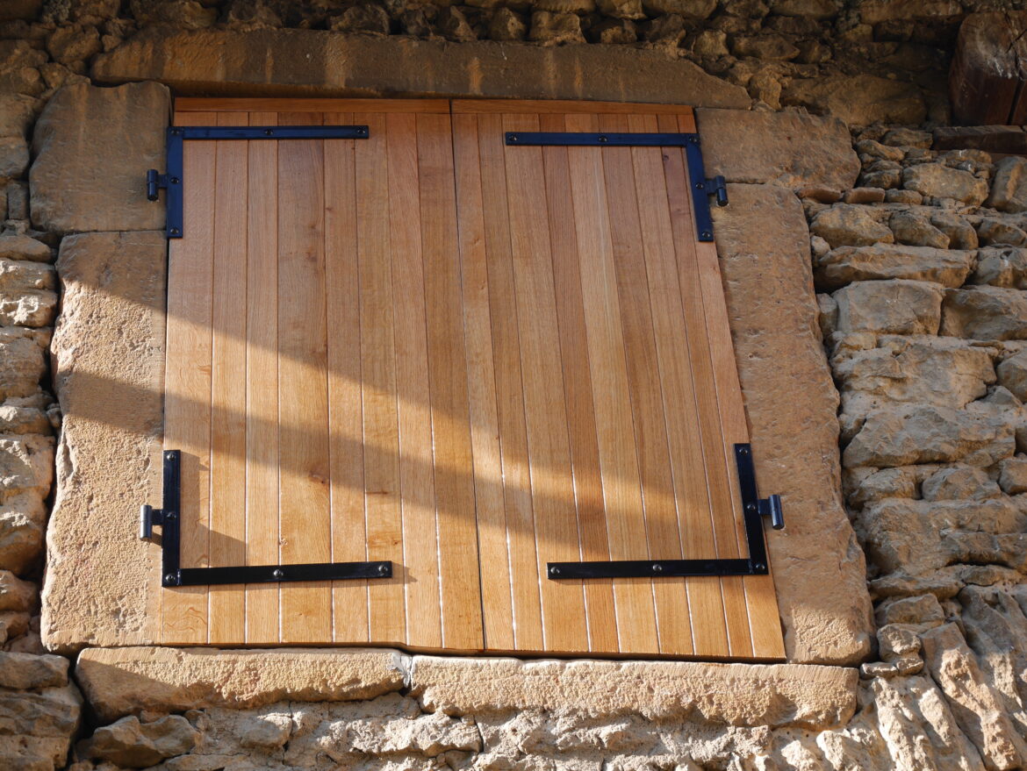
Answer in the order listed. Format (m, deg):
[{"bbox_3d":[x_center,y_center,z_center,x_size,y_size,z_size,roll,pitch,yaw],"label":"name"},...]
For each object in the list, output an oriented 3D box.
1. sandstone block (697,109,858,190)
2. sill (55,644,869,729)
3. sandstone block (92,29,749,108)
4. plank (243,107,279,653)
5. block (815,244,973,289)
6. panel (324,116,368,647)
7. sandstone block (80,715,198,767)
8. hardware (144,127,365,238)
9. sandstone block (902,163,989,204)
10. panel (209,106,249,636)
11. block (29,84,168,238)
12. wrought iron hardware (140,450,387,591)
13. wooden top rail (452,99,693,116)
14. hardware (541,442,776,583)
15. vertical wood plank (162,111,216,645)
[{"bbox_3d":[0.615,-0.501,4.520,0.367,0.238,0.200,0,-32,-6],"label":"sandstone block"},{"bbox_3d":[-0.087,0.642,3.759,1.522,0.154,0.220,1,-32,-5],"label":"sill"},{"bbox_3d":[-0.215,-0.697,4.551,1.534,0.208,0.200,1,-32,-5],"label":"sandstone block"},{"bbox_3d":[-0.527,-0.056,4.003,0.065,1.310,0.028,0,-31,-7],"label":"plank"},{"bbox_3d":[0.937,-0.254,4.760,0.402,0.138,0.150,-1,-32,-6],"label":"block"},{"bbox_3d":[-0.357,-0.055,4.037,0.069,1.331,0.030,-1,-32,-6],"label":"panel"},{"bbox_3d":[-0.707,0.699,3.614,0.220,0.099,0.130,0,-31,-7],"label":"sandstone block"},{"bbox_3d":[-0.616,-0.488,4.612,0.533,0.341,0.028,-1,-32,-6],"label":"hardware"},{"bbox_3d":[1.009,-0.437,4.500,0.191,0.117,0.130,-1,-32,-6],"label":"sandstone block"},{"bbox_3d":[-0.594,-0.056,3.995,0.071,1.309,0.028,0,-31,-7],"label":"panel"},{"bbox_3d":[-1.010,-0.507,4.705,0.328,0.467,0.200,-1,-32,-6],"label":"block"},{"bbox_3d":[-0.490,0.268,3.780,0.493,0.305,0.030,0,-31,-7],"label":"wrought iron hardware"},{"bbox_3d":[0.137,-0.640,4.433,0.566,0.045,0.030,-1,-32,-6],"label":"wooden top rail"},{"bbox_3d":[0.330,0.287,4.229,0.537,0.343,0.028,-1,-32,-6],"label":"hardware"},{"bbox_3d":[-0.738,-0.061,4.355,0.106,1.434,0.030,-1,-32,-6],"label":"vertical wood plank"}]

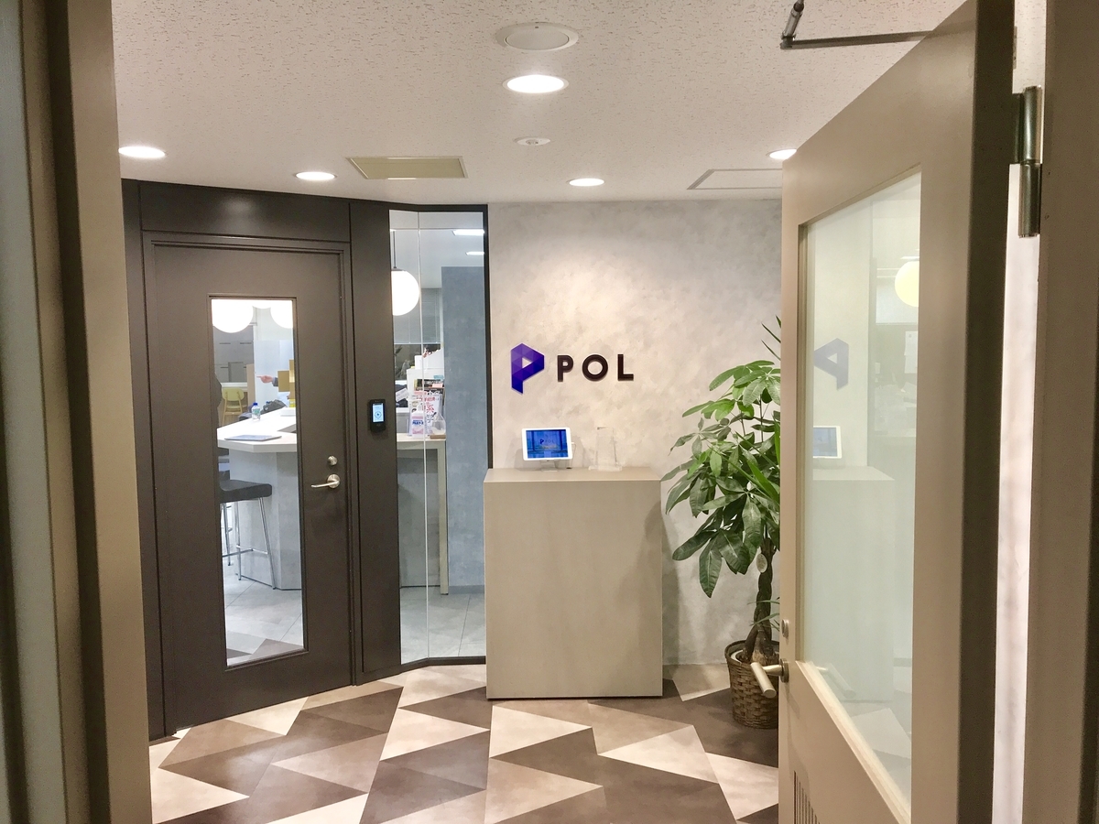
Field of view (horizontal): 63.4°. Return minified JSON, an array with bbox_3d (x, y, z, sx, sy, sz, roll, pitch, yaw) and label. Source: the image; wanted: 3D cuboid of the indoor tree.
[{"bbox_3d":[0.944,0.358,3.997,0.880,1.520,0.840,-1,4,-1],"label":"indoor tree"}]

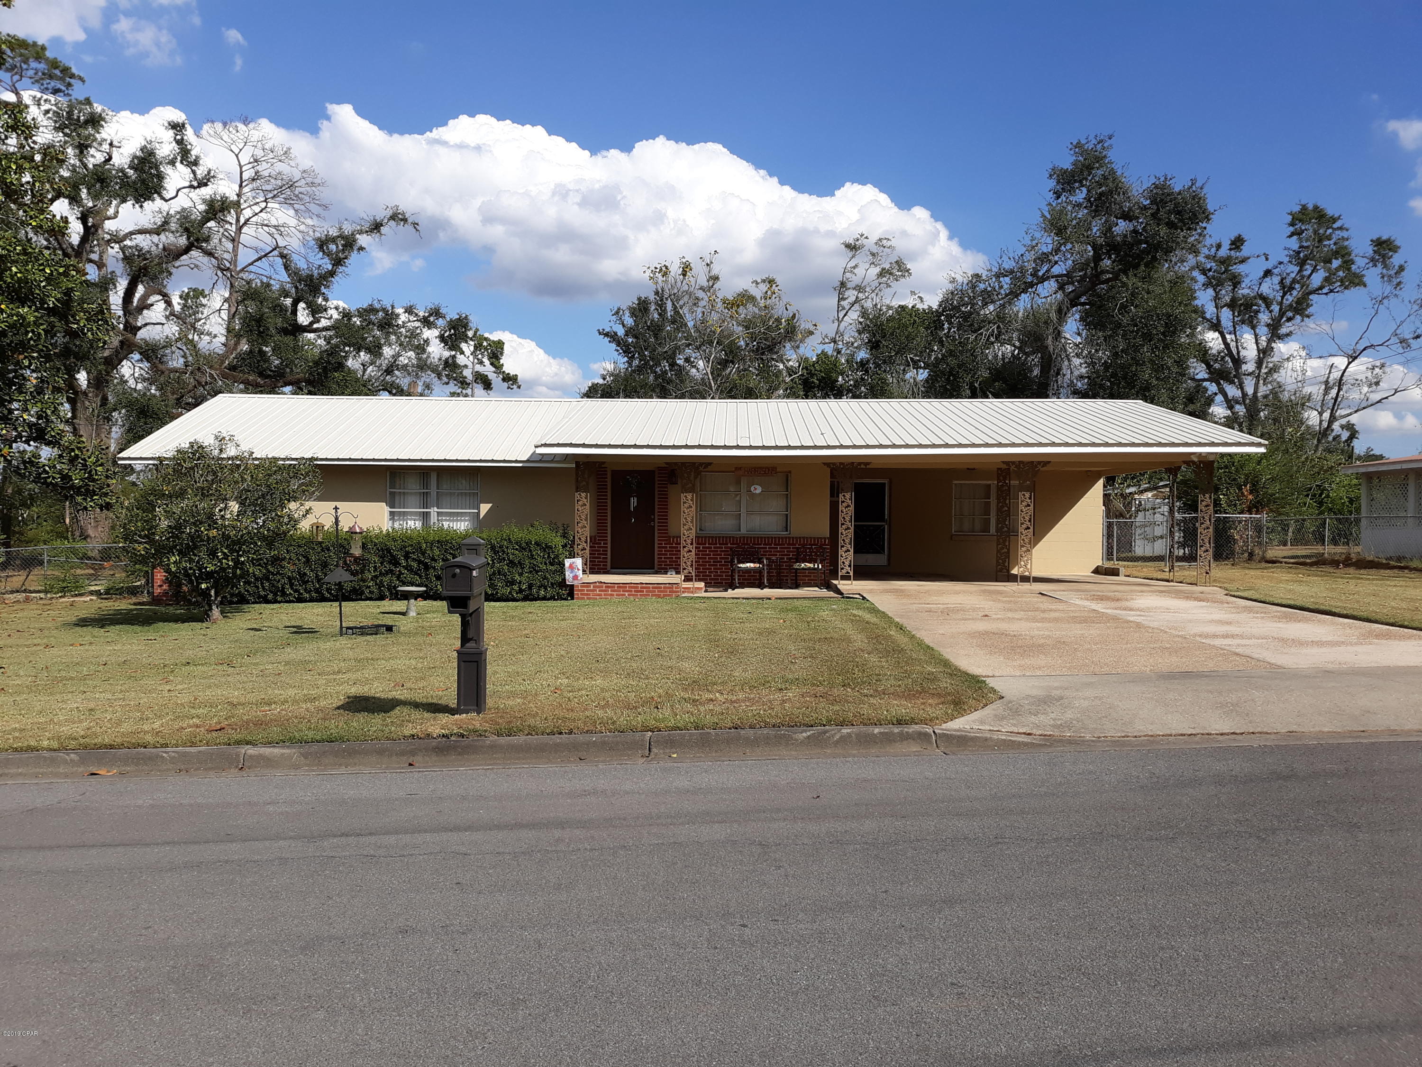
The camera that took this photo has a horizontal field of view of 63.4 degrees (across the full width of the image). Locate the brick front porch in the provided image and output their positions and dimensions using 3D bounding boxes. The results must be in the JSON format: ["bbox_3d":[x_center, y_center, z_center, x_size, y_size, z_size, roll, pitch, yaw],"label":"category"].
[{"bbox_3d":[-1.330,1.014,21.700,2.400,0.400,1.700,0,0,1],"label":"brick front porch"}]

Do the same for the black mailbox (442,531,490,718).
[{"bbox_3d":[-1.885,0.708,8.820,0.255,1.390,0.560,0,0,-1],"label":"black mailbox"}]

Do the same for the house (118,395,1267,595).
[{"bbox_3d":[-0.850,-0.972,25.400,21.200,4.300,10.600,0,0,1],"label":"house"}]

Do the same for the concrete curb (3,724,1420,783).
[{"bbox_3d":[0.560,1.501,8.200,10.600,0.170,0.350,0,0,-10],"label":"concrete curb"}]

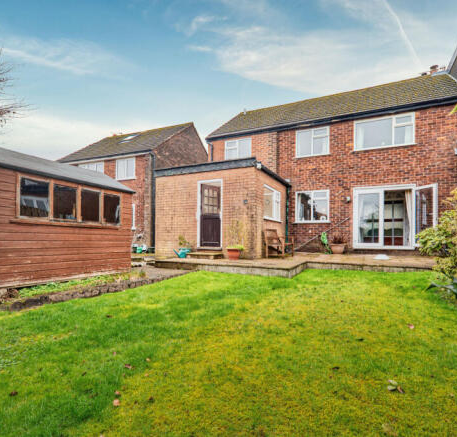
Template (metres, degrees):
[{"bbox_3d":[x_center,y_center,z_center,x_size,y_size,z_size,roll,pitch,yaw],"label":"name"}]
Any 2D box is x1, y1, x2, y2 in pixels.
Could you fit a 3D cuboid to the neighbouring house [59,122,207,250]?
[{"bbox_3d":[-5.000,-1.950,17.300,6.100,7.600,7.700,-1,-3,21],"label":"neighbouring house"}]

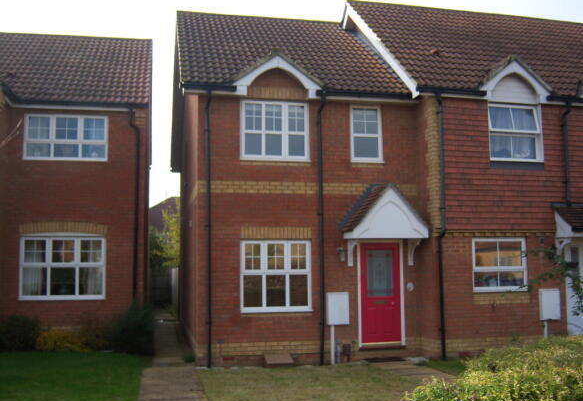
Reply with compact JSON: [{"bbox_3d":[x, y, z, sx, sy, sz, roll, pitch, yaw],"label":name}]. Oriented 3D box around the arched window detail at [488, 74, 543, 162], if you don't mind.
[{"bbox_3d":[4.323,-1.591,11.705,1.130,1.680,0.220,1,-6,-12],"label":"arched window detail"}]

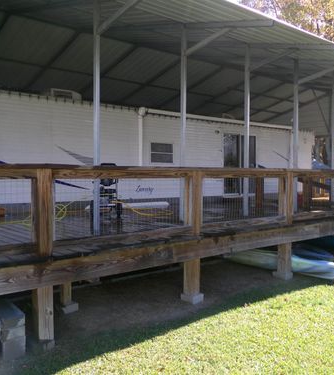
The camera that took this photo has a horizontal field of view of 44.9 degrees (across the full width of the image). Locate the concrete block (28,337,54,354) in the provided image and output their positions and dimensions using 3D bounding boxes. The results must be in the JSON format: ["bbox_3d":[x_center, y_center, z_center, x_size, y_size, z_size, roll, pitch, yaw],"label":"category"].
[{"bbox_3d":[-1.180,1.480,3.809,0.195,0.110,0.195,-1,2,-39],"label":"concrete block"}]

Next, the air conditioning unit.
[{"bbox_3d":[-2.518,-2.042,9.511,0.770,0.330,0.670,-1,2,-39],"label":"air conditioning unit"}]

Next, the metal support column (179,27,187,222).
[{"bbox_3d":[0.258,-0.993,6.350,0.064,3.100,0.064,-1,2,-39],"label":"metal support column"}]

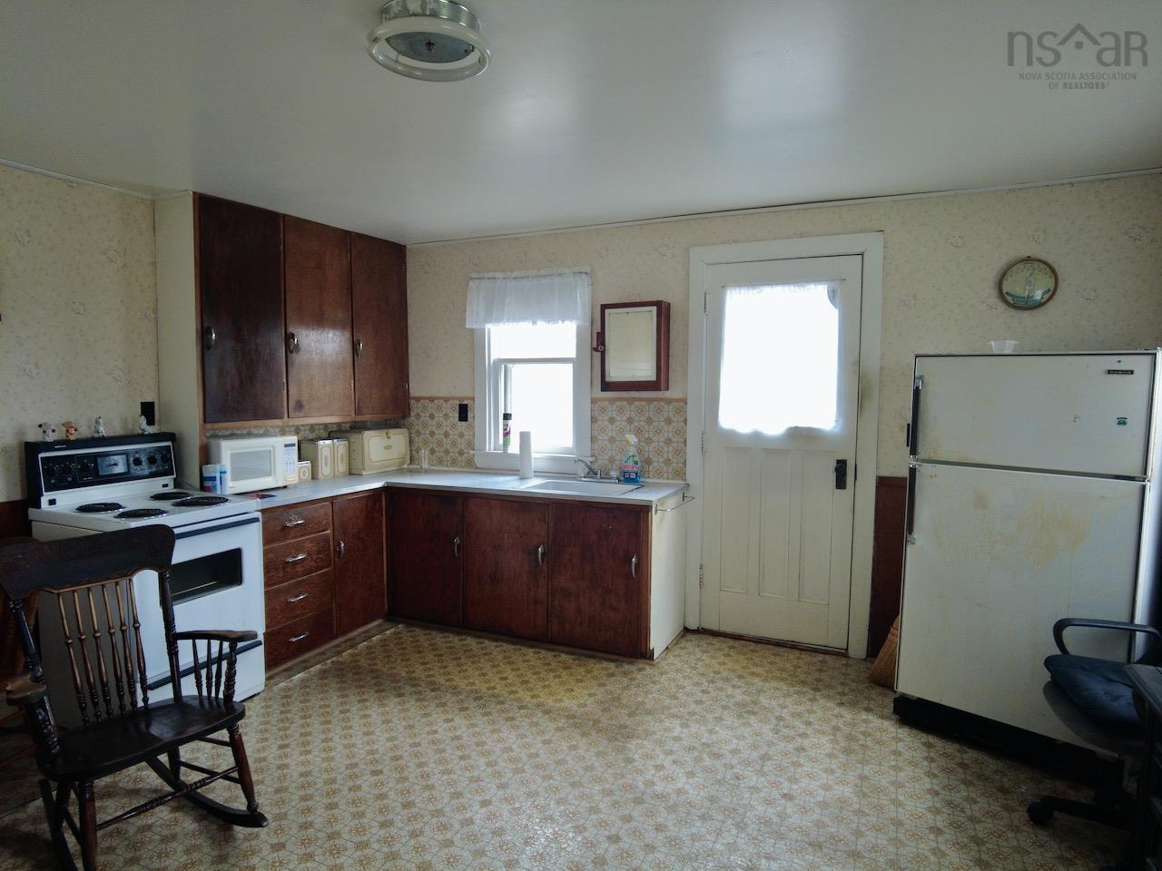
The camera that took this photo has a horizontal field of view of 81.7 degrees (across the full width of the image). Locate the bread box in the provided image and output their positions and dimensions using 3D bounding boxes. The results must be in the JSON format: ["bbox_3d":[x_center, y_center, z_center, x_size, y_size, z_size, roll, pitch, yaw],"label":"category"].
[{"bbox_3d":[-1.421,0.098,4.523,0.275,0.276,0.458,2,4,22],"label":"bread box"}]

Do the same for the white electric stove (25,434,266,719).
[{"bbox_3d":[-1.885,0.613,2.965,0.670,1.191,0.599,2,4,24],"label":"white electric stove"}]

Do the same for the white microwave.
[{"bbox_3d":[-1.814,0.153,3.607,0.307,0.286,0.451,2,4,28],"label":"white microwave"}]

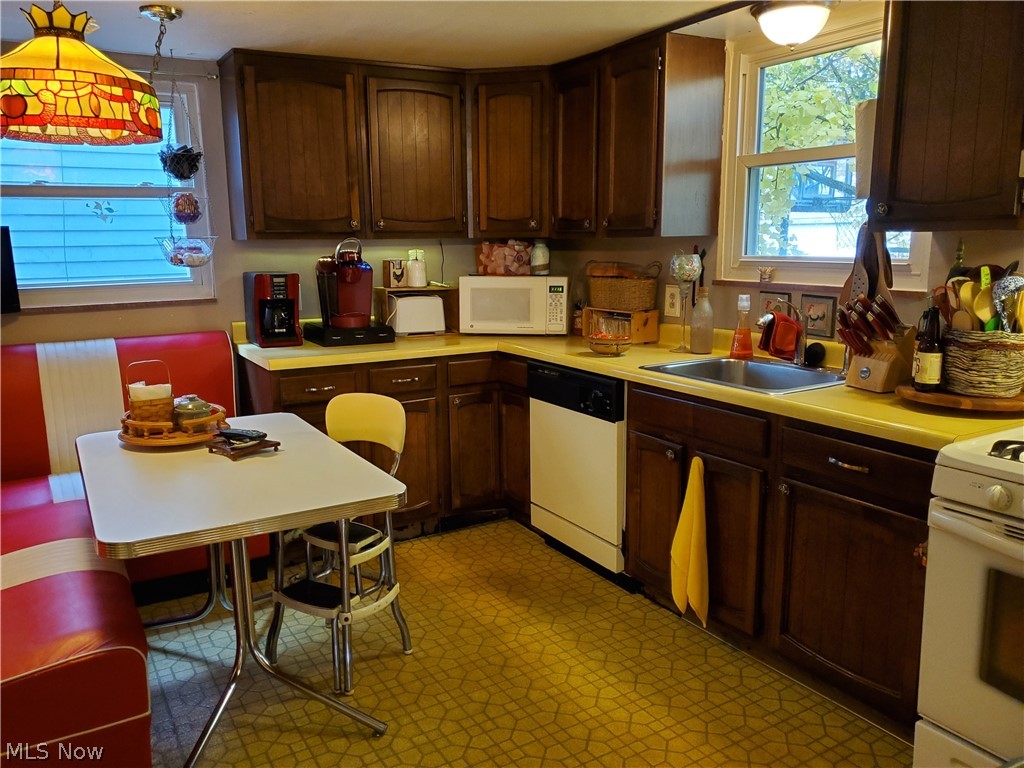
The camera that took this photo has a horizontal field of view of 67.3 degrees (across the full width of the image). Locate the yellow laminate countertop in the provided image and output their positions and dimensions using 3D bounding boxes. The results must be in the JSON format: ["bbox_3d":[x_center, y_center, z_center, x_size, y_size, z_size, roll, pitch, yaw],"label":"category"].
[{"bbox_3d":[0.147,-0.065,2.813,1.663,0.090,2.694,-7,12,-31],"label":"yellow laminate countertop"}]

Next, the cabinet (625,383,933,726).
[{"bbox_3d":[0.988,0.440,2.548,0.613,0.815,1.187,-7,12,-31],"label":"cabinet"}]

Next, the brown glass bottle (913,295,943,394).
[{"bbox_3d":[1.138,-0.100,2.091,0.066,0.240,0.066,-7,12,-31],"label":"brown glass bottle"}]

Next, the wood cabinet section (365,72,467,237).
[{"bbox_3d":[-0.517,-1.081,3.694,0.535,0.750,0.320,-7,13,-31],"label":"wood cabinet section"}]

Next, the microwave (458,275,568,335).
[{"bbox_3d":[0.033,-0.412,3.924,0.520,0.288,0.363,1,10,7],"label":"microwave"}]

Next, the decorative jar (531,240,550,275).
[{"bbox_3d":[0.145,-0.646,3.927,0.091,0.179,0.091,0,10,0],"label":"decorative jar"}]

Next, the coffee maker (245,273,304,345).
[{"bbox_3d":[-1.088,-0.344,3.502,0.180,0.330,0.235,-7,12,-29],"label":"coffee maker"}]

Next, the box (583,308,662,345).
[{"bbox_3d":[0.509,-0.282,3.601,0.164,0.145,0.364,-7,12,-31],"label":"box"}]

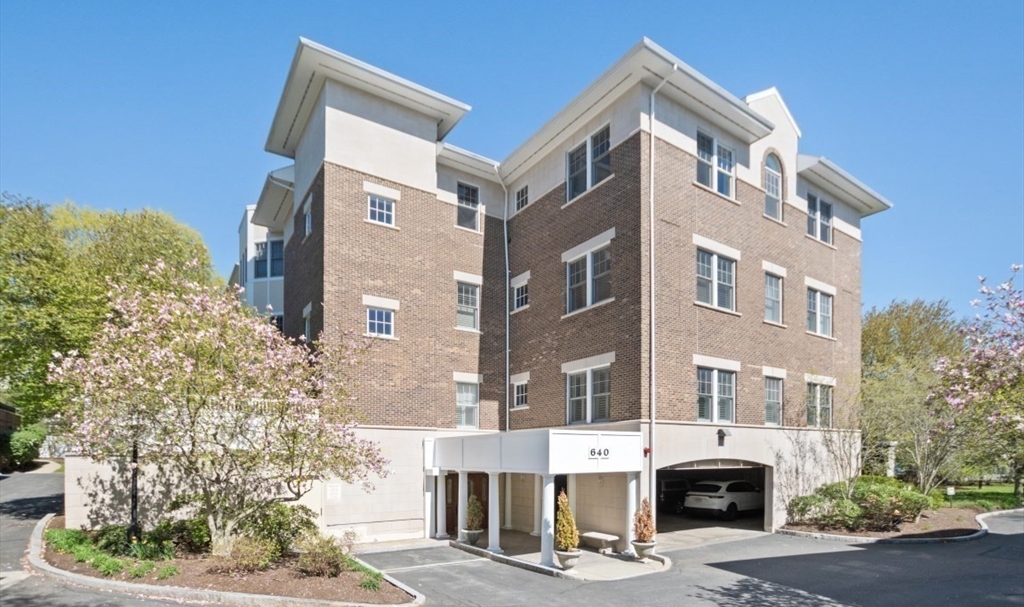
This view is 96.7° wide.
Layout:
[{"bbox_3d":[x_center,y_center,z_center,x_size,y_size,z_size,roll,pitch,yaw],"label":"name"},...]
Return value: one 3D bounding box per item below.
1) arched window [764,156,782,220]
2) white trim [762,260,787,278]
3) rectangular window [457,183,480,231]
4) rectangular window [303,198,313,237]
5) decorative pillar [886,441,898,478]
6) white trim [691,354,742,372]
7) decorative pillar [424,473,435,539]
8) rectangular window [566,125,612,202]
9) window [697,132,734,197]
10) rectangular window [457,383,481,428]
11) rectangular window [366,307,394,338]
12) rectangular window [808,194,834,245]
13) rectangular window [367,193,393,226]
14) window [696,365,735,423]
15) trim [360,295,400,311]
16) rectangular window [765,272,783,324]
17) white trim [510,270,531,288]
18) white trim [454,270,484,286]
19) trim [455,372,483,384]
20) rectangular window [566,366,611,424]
[{"bbox_3d":[9.475,-4.211,16.449,1.071,2.385,0.150,6,-11,-33],"label":"arched window"},{"bbox_3d":[9.539,-1.232,16.488,1.555,0.322,0.120,6,-11,-33],"label":"white trim"},{"bbox_3d":[-1.709,-3.794,17.866,0.997,1.743,0.150,4,-7,-30],"label":"rectangular window"},{"bbox_3d":[-7.467,-3.202,16.797,0.150,1.216,1.286,5,-8,-37],"label":"rectangular window"},{"bbox_3d":[22.544,9.285,27.000,0.500,2.400,0.500,4,-7,-30],"label":"decorative pillar"},{"bbox_3d":[6.875,1.996,15.263,2.606,0.319,0.140,6,-12,-32],"label":"white trim"},{"bbox_3d":[-3.046,7.504,16.866,0.298,2.287,0.266,6,-12,-32],"label":"decorative pillar"},{"bbox_3d":[2.644,-4.701,15.324,0.150,1.781,2.069,5,-8,-37],"label":"rectangular window"},{"bbox_3d":[6.881,-4.701,15.450,2.083,1.743,0.150,4,-7,-30],"label":"window"},{"bbox_3d":[-1.611,3.802,16.913,0.918,1.710,0.150,6,-11,-33],"label":"rectangular window"},{"bbox_3d":[-4.550,0.660,15.732,0.941,0.931,0.150,4,-7,-30],"label":"rectangular window"},{"bbox_3d":[12.537,-3.458,18.512,1.936,1.681,0.160,6,-12,-32],"label":"rectangular window"},{"bbox_3d":[-4.676,-3.337,16.332,0.989,0.936,0.150,6,-12,-32],"label":"rectangular window"},{"bbox_3d":[6.537,2.932,14.682,1.911,1.705,0.150,4,-7,-30],"label":"window"},{"bbox_3d":[-4.548,-0.030,15.814,1.274,0.295,0.120,4,-7,-30],"label":"trim"},{"bbox_3d":[9.475,-0.181,16.449,1.071,1.735,0.150,6,-11,-33],"label":"rectangular window"},{"bbox_3d":[0.322,-0.905,17.163,0.120,0.302,1.141,7,-11,-36],"label":"white trim"},{"bbox_3d":[-1.681,-0.981,17.711,1.298,0.319,0.140,6,-12,-32],"label":"white trim"},{"bbox_3d":[-1.693,2.892,17.711,1.298,0.319,0.140,6,-12,-32],"label":"trim"},{"bbox_3d":[2.555,3.037,15.103,0.160,1.787,2.021,7,-12,-35],"label":"rectangular window"}]

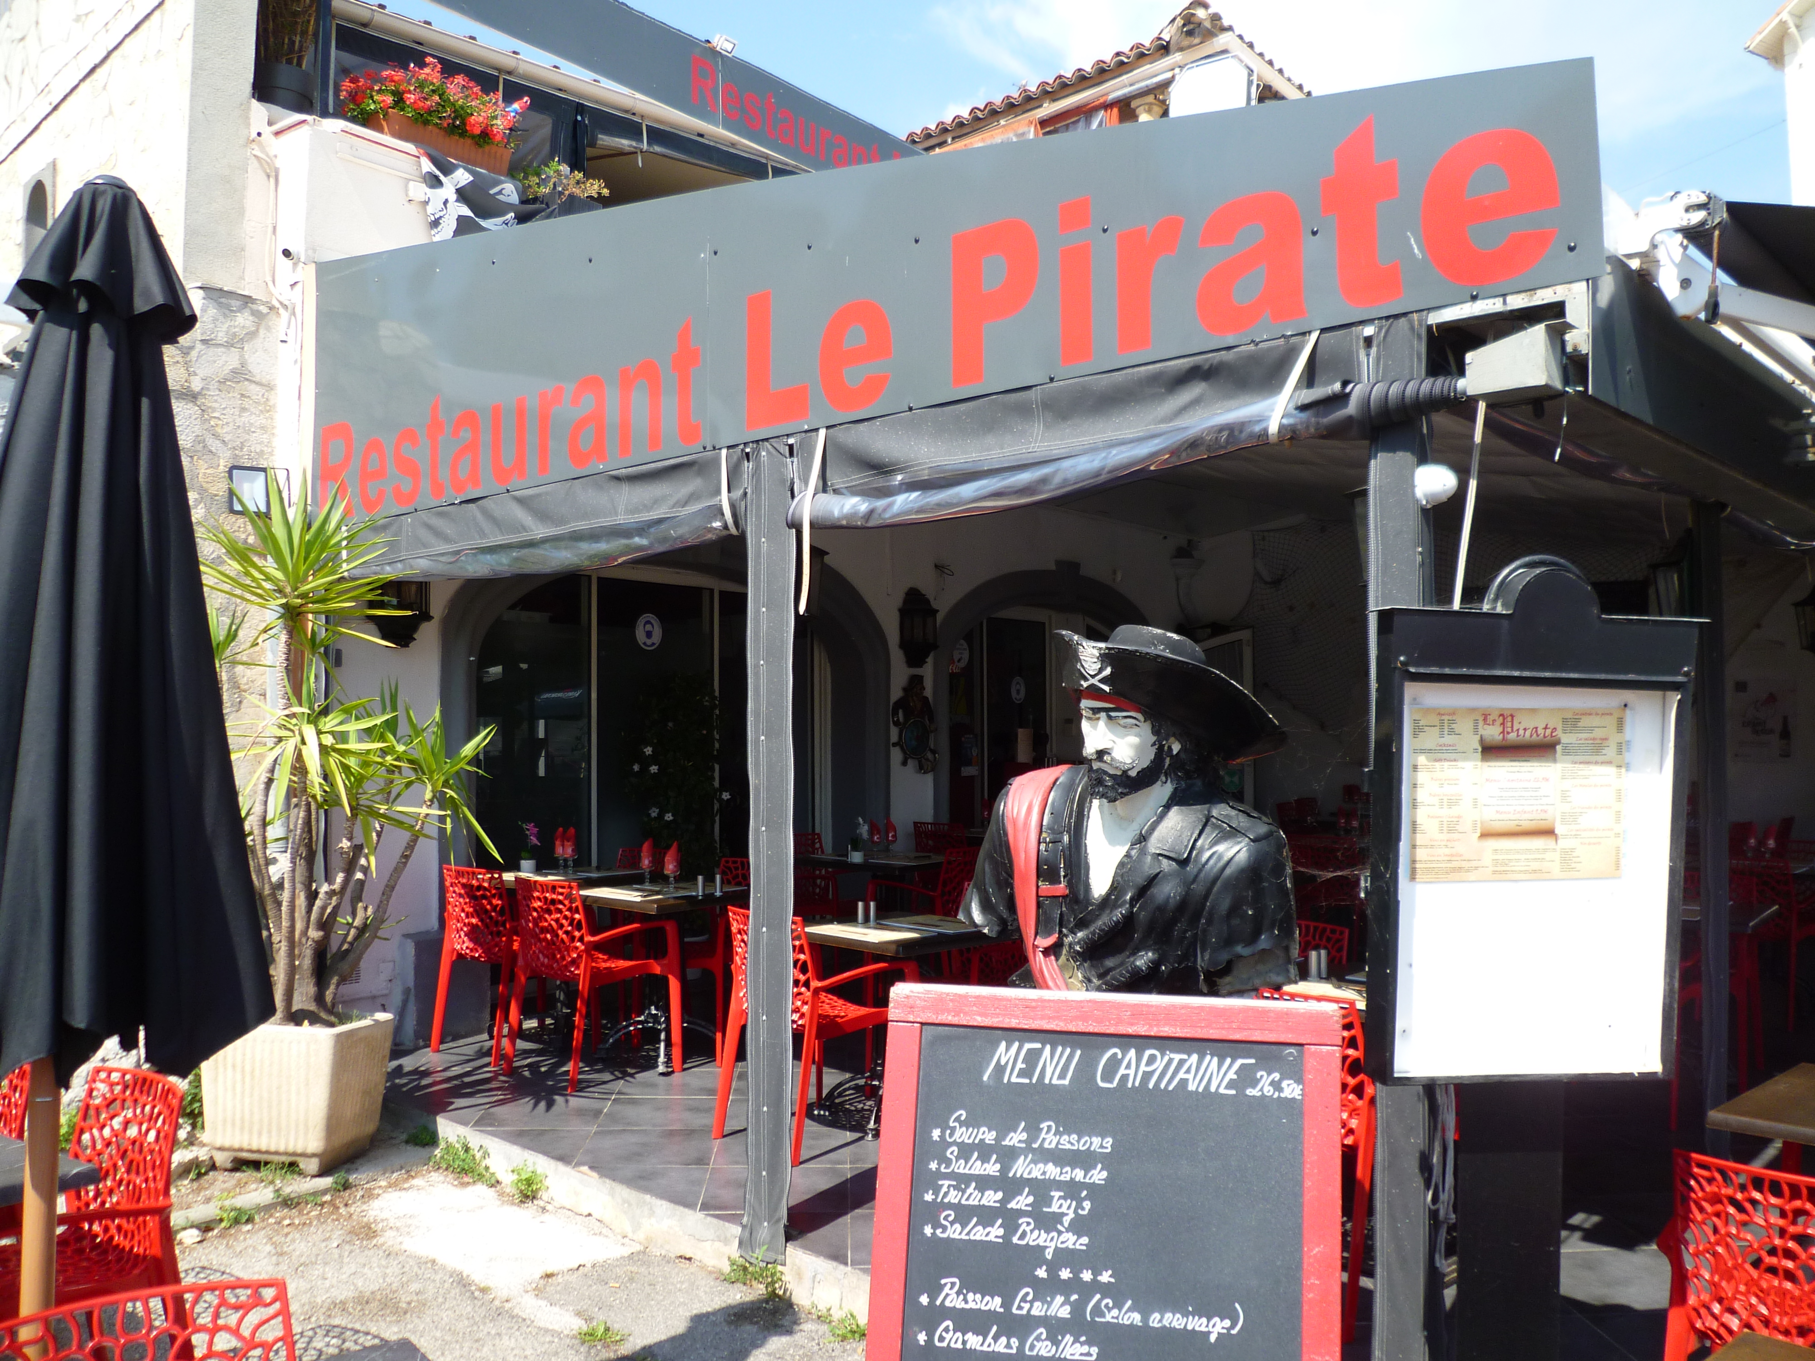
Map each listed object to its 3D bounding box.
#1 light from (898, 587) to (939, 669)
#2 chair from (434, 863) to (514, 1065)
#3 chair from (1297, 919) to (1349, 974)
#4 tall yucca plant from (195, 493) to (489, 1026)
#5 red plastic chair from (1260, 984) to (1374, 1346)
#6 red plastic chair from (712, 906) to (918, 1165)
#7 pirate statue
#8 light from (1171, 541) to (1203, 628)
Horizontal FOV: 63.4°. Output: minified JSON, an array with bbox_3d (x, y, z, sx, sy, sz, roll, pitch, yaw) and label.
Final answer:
[{"bbox_3d":[0.067,-0.332,9.175,0.200,0.520,0.250,-1,-2,43],"label":"light"},{"bbox_3d":[-1.748,1.227,6.536,0.580,0.820,0.560,-1,-2,39],"label":"chair"},{"bbox_3d":[1.090,1.187,4.502,0.580,0.815,0.550,-1,-1,36],"label":"chair"},{"bbox_3d":[-2.130,0.251,5.497,1.120,2.000,1.020,0,-1,-15],"label":"tall yucca plant"},{"bbox_3d":[1.089,1.178,3.824,0.560,0.820,0.580,2,-2,-45],"label":"red plastic chair"},{"bbox_3d":[-0.328,1.203,5.195,0.560,0.820,0.580,2,-2,-45],"label":"red plastic chair"},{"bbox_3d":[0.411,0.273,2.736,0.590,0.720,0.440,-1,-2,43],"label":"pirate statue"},{"bbox_3d":[2.300,-0.785,12.064,0.260,0.680,0.270,-1,-1,42],"label":"light"}]

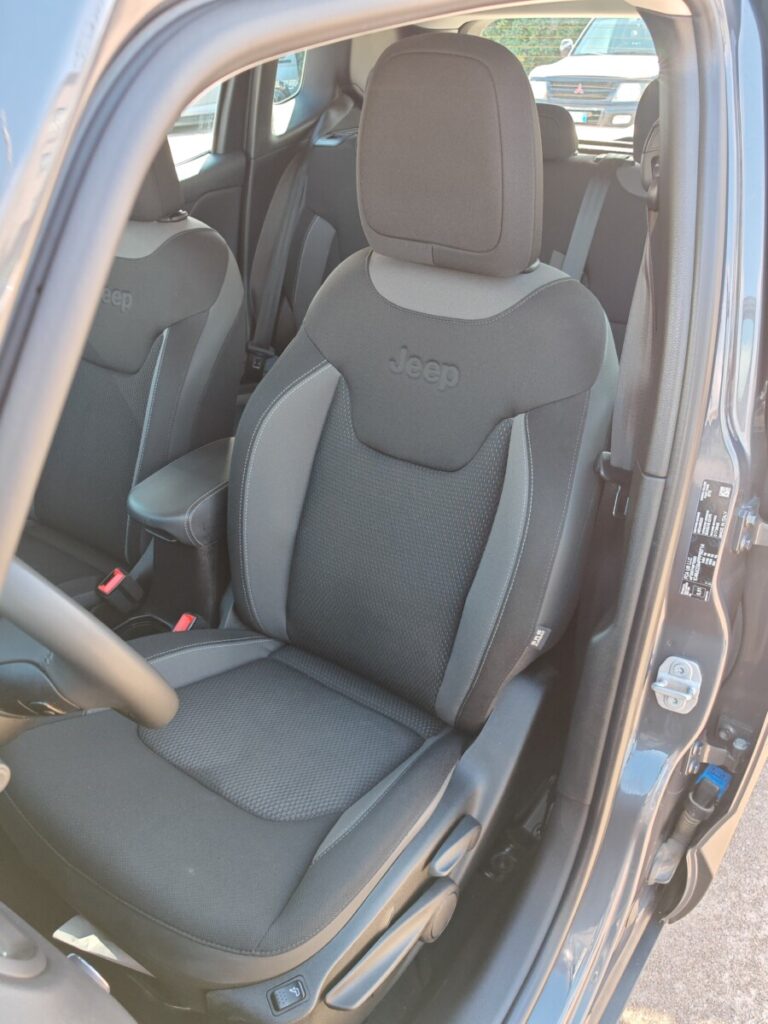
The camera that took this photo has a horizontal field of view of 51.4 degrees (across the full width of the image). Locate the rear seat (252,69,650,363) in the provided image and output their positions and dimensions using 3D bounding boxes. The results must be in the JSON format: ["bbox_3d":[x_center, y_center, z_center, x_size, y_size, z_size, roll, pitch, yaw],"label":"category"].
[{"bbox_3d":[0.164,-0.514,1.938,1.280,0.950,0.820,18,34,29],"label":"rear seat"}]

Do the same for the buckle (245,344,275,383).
[{"bbox_3d":[-0.362,-0.423,2.301,0.075,0.105,0.035,18,34,29],"label":"buckle"}]

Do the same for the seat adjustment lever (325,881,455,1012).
[{"bbox_3d":[0.019,0.527,0.985,0.045,0.085,0.260,18,19,29],"label":"seat adjustment lever"}]

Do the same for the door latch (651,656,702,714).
[{"bbox_3d":[0.395,0.235,1.079,0.052,0.076,0.033,12,32,21],"label":"door latch"}]

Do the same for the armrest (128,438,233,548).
[{"bbox_3d":[-0.289,-0.050,1.429,0.150,0.085,0.320,18,34,29],"label":"armrest"}]

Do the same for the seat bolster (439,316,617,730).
[{"bbox_3d":[0.217,0.031,1.198,0.125,0.600,0.190,18,14,29],"label":"seat bolster"}]

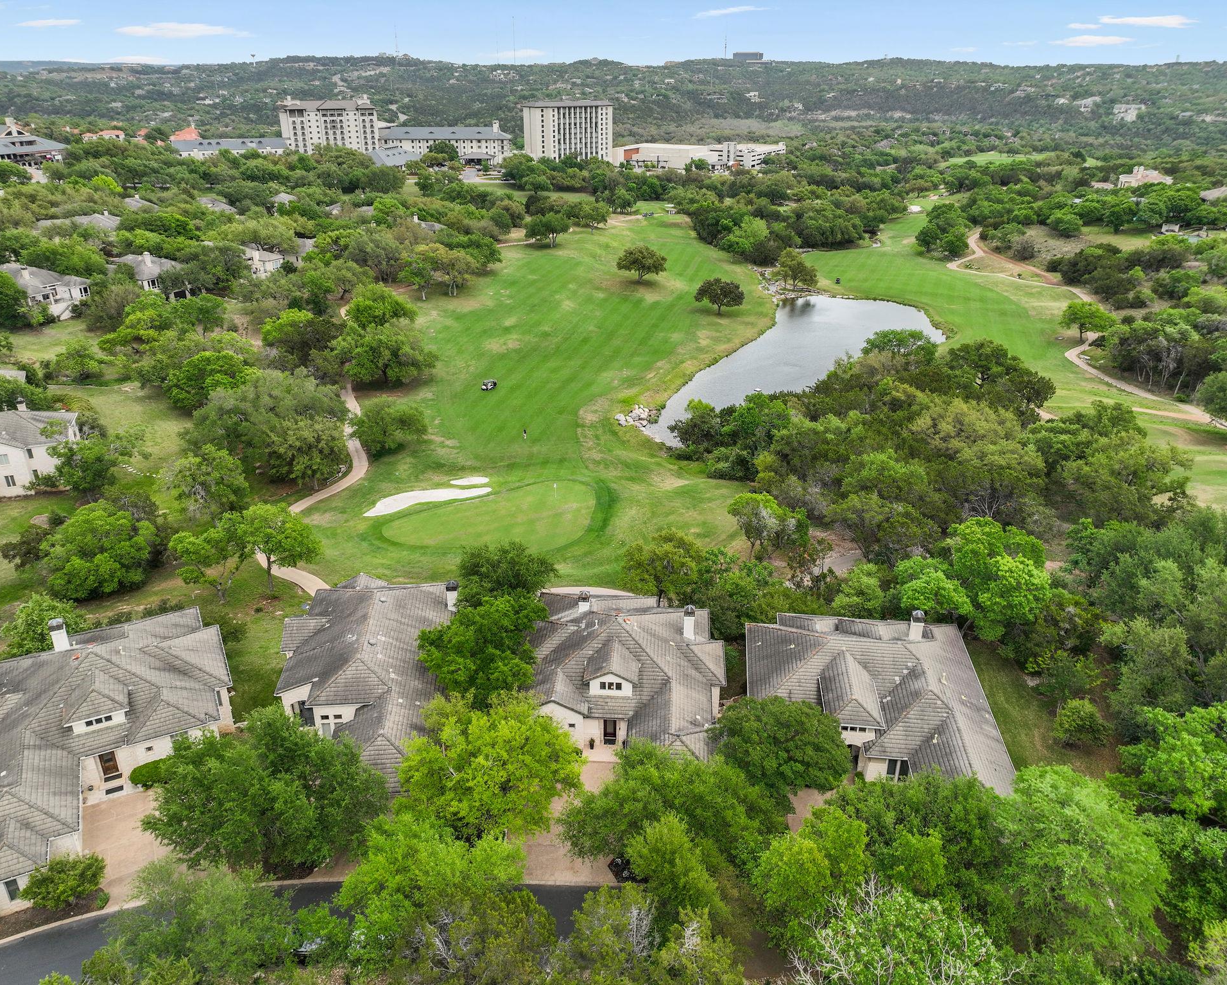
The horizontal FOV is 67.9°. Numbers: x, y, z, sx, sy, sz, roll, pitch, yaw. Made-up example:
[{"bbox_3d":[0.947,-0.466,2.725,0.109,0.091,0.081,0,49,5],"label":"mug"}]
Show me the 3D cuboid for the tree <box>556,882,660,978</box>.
[{"bbox_3d":[-0.400,26.840,54.280,6.400,6.200,6.200,0,24,0],"label":"tree"}]

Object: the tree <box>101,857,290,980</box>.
[{"bbox_3d":[-24.000,26.590,53.470,10.000,7.000,9.500,0,24,0],"label":"tree"}]

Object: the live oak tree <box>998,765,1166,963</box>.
[{"bbox_3d":[28.630,23.090,55.990,9.400,12.000,9.600,0,24,0],"label":"live oak tree"}]

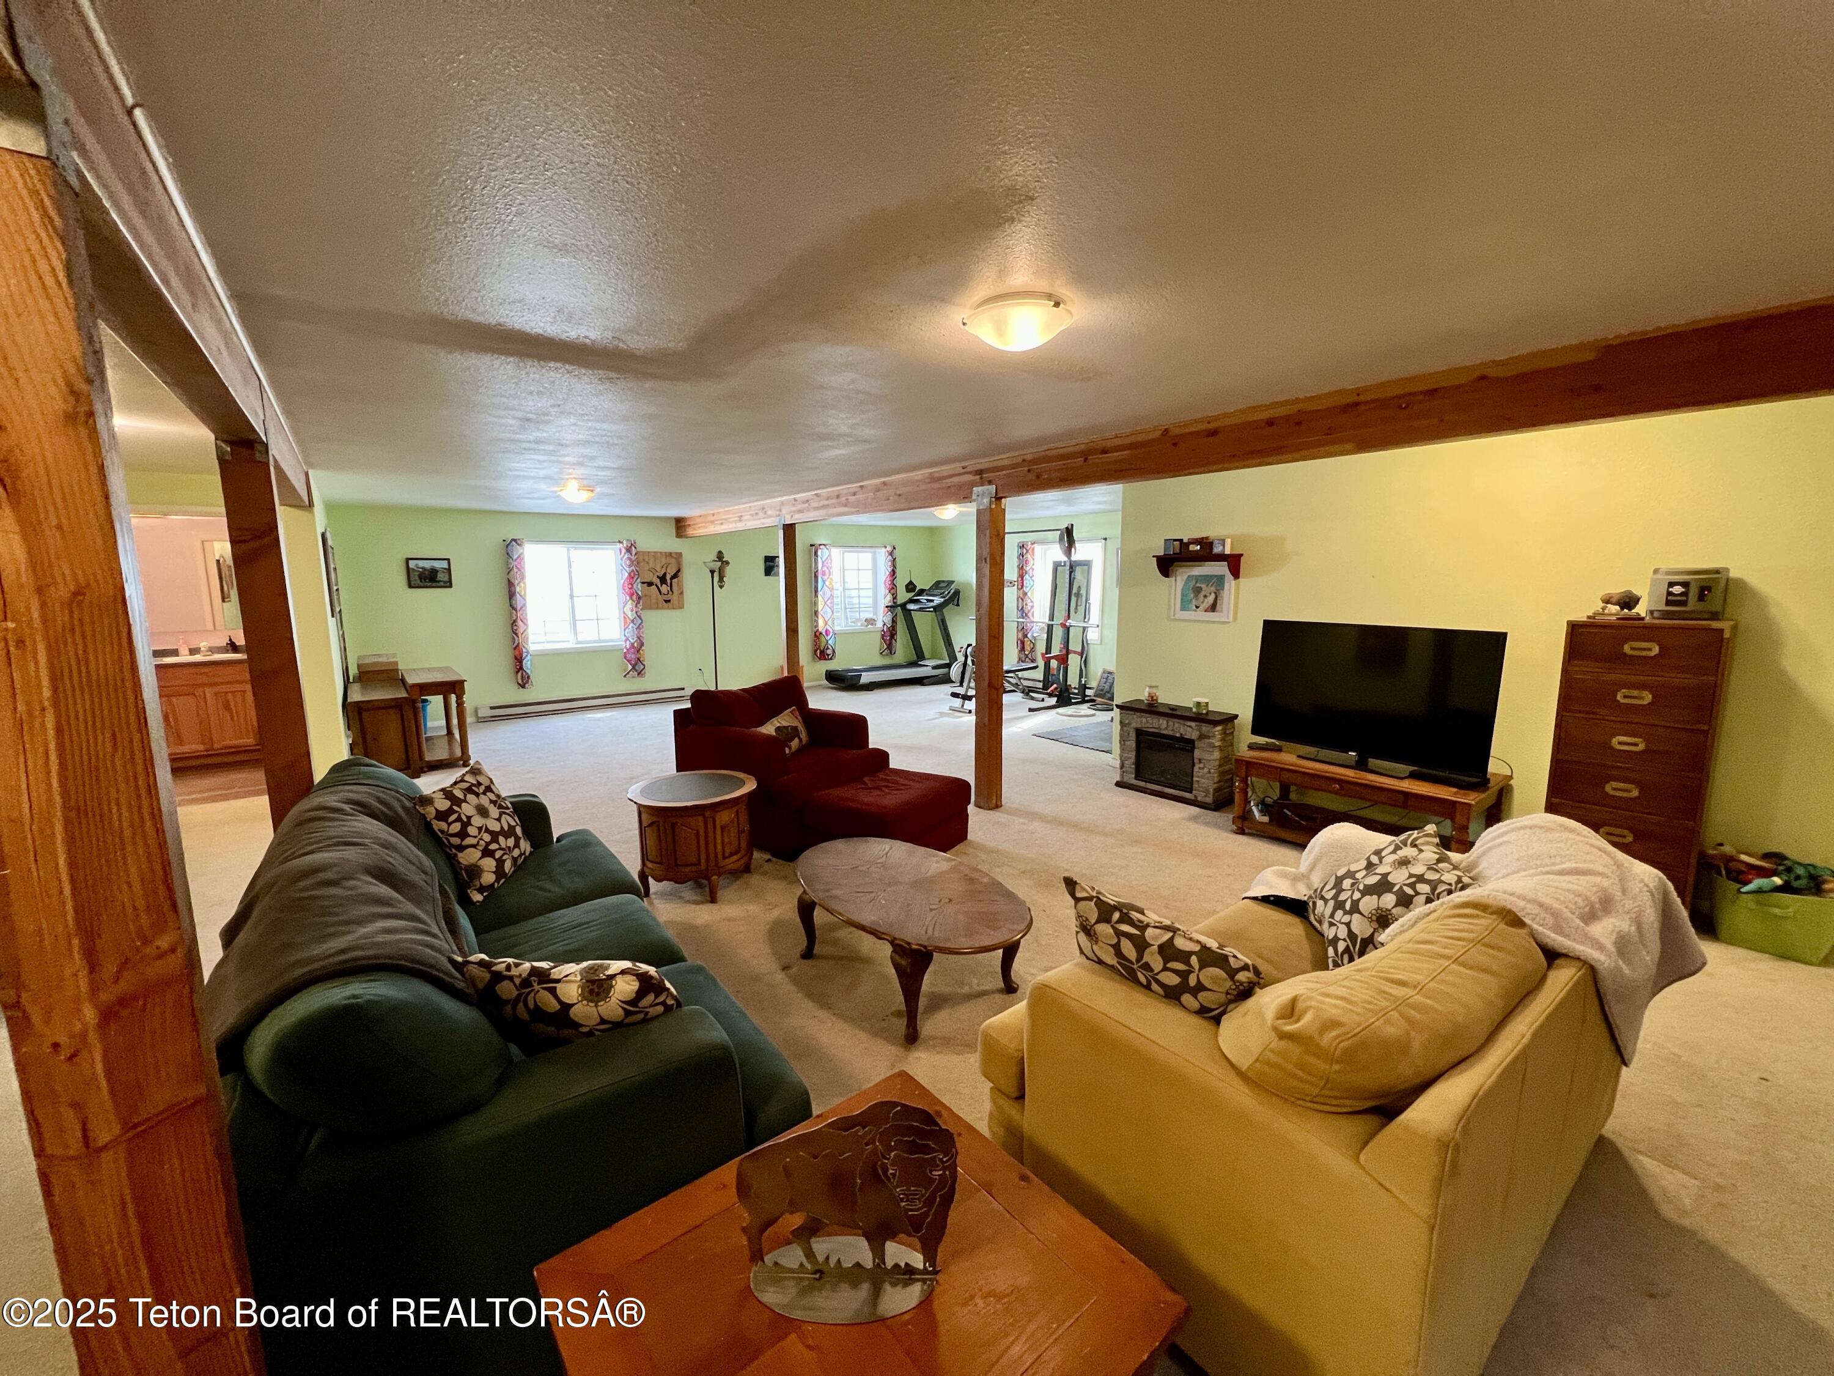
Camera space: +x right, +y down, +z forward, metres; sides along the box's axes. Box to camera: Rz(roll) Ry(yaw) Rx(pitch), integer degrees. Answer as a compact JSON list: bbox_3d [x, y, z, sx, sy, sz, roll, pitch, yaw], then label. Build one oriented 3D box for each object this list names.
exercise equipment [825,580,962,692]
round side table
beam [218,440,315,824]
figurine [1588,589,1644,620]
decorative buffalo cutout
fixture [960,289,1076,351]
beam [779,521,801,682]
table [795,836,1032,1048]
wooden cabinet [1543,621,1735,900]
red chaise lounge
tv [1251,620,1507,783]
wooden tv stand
[{"bbox_3d":[-0.321,-0.807,10.284,2.000,1.550,0.820,-7,11,-38],"label":"exercise equipment"},{"bbox_3d":[-1.170,0.787,3.666,0.630,0.535,0.630,0,9,0],"label":"round side table"},{"bbox_3d":[-2.828,0.049,3.070,0.143,2.176,0.143,-7,11,-38],"label":"beam"},{"bbox_3d":[3.430,-0.408,3.375,0.110,0.145,0.200,-7,11,-38],"label":"figurine"},{"bbox_3d":[-0.104,0.750,1.031,0.330,0.300,0.015,0,9,1],"label":"decorative buffalo cutout"},{"bbox_3d":[0.292,-1.060,2.015,0.325,0.120,0.325,0,9,0],"label":"fixture"},{"bbox_3d":[-1.308,-0.562,7.054,0.140,2.120,0.140,-7,11,-38],"label":"beam"},{"bbox_3d":[-0.052,0.985,2.825,0.690,0.395,1.190,-7,11,-38],"label":"table"},{"bbox_3d":[3.421,0.390,3.330,0.470,1.400,0.500,-7,11,-38],"label":"wooden cabinet"},{"bbox_3d":[-0.568,0.477,4.379,1.730,0.930,1.080,6,11,35],"label":"red chaise lounge"},{"bbox_3d":[2.676,0.054,4.120,0.170,0.830,1.240,-6,10,-34],"label":"tv"},{"bbox_3d":[2.703,0.720,4.170,0.750,0.485,1.190,-7,11,-38],"label":"wooden tv stand"}]

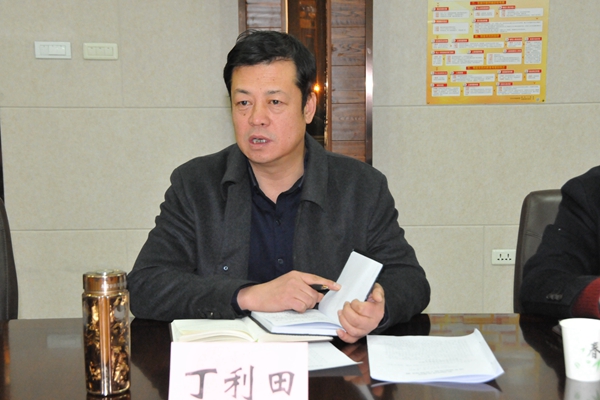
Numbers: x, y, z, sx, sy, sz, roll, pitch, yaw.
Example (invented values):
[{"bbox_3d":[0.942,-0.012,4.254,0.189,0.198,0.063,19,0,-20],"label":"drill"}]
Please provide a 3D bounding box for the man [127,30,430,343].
[{"bbox_3d":[-0.042,0.316,1.841,0.600,1.290,0.700,0,8,3],"label":"man"}]

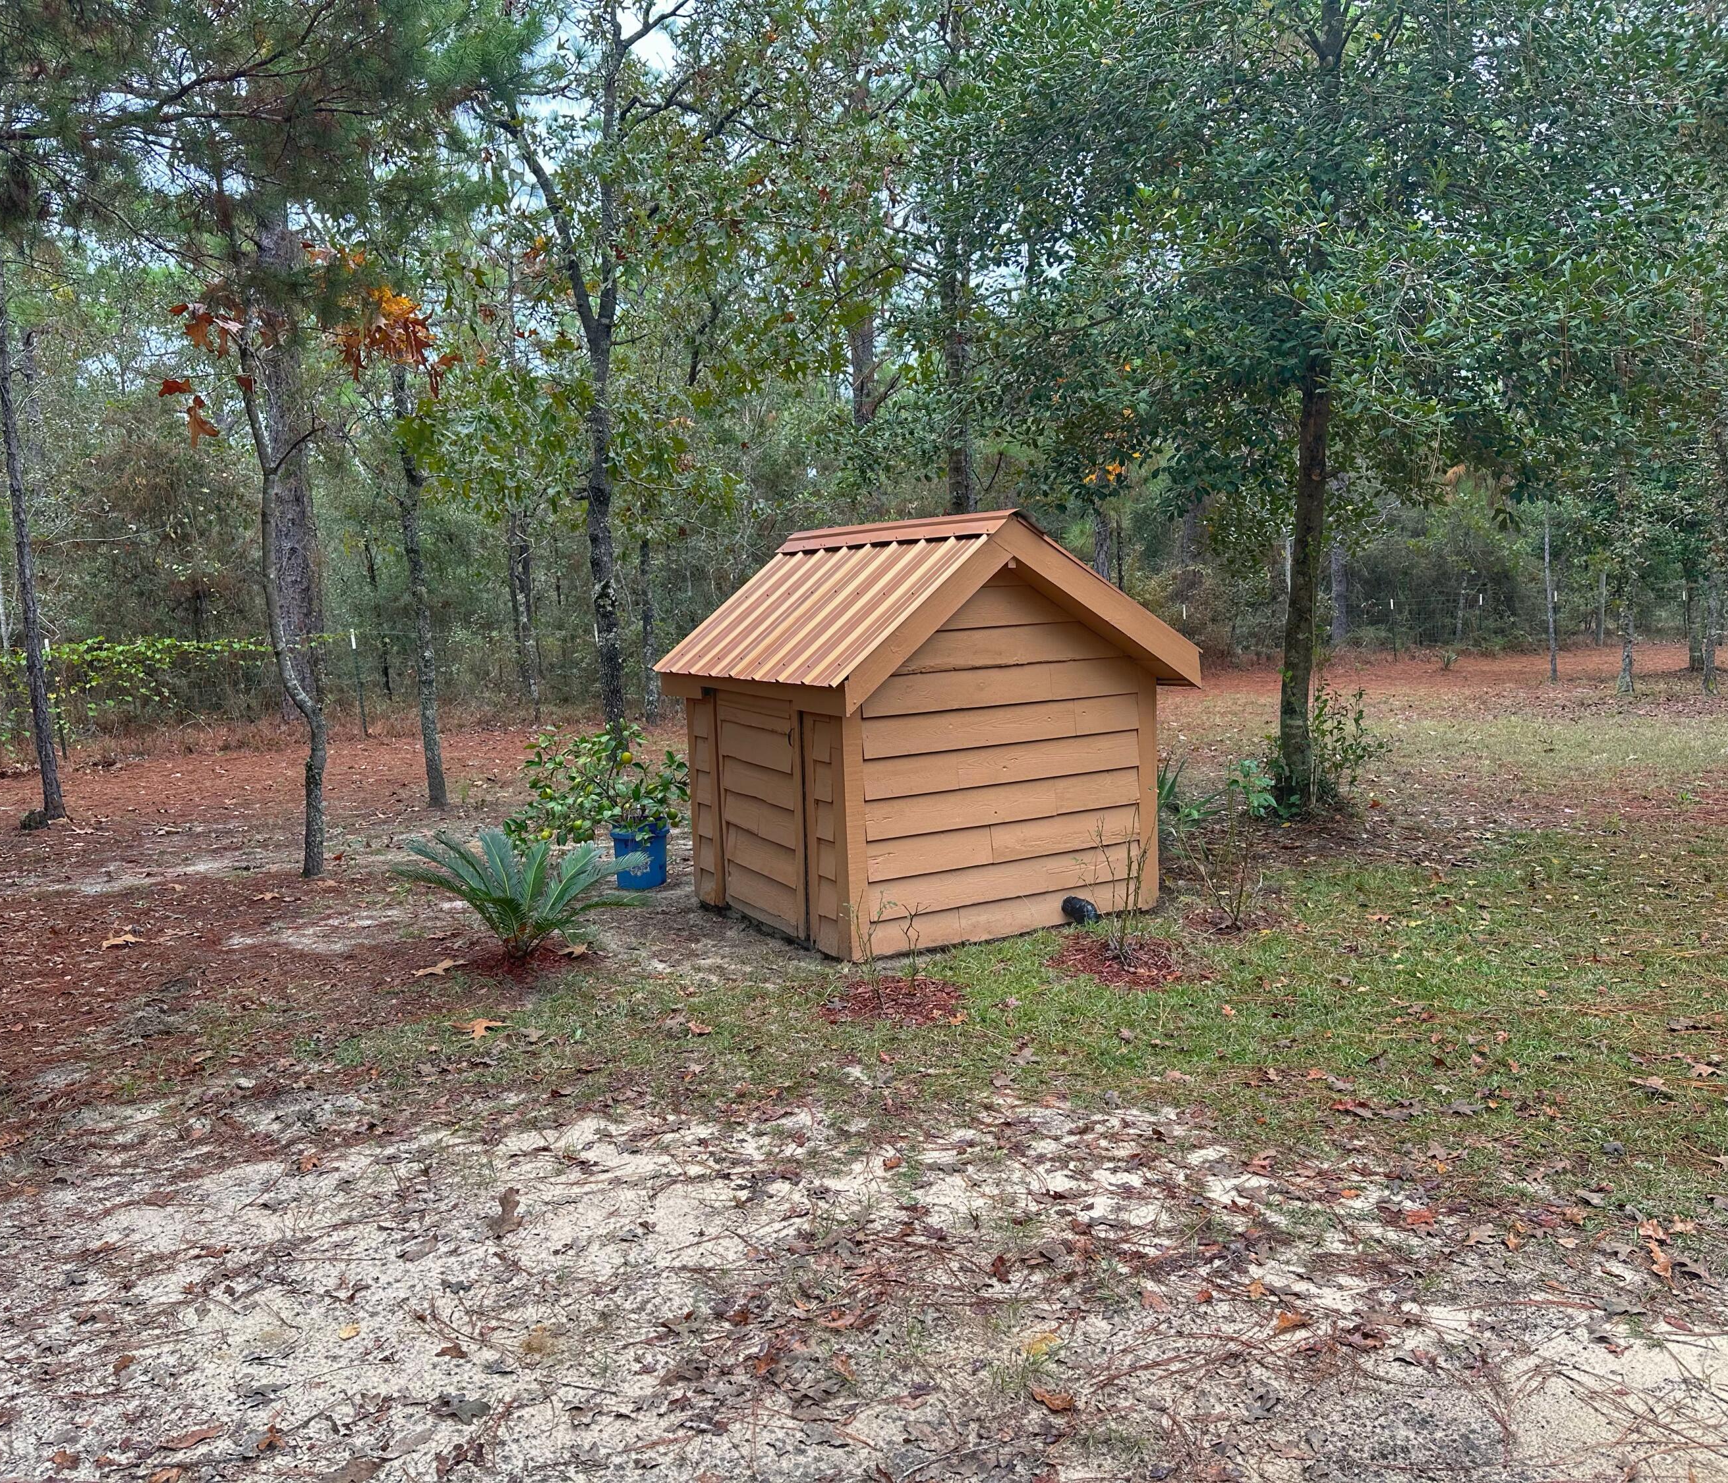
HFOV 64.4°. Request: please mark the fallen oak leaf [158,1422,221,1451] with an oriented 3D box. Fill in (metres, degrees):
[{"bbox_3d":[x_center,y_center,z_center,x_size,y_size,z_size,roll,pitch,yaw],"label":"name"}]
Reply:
[{"bbox_3d":[-1.184,1.226,2.409,0.105,0.018,0.045,-7,7,-37],"label":"fallen oak leaf"}]

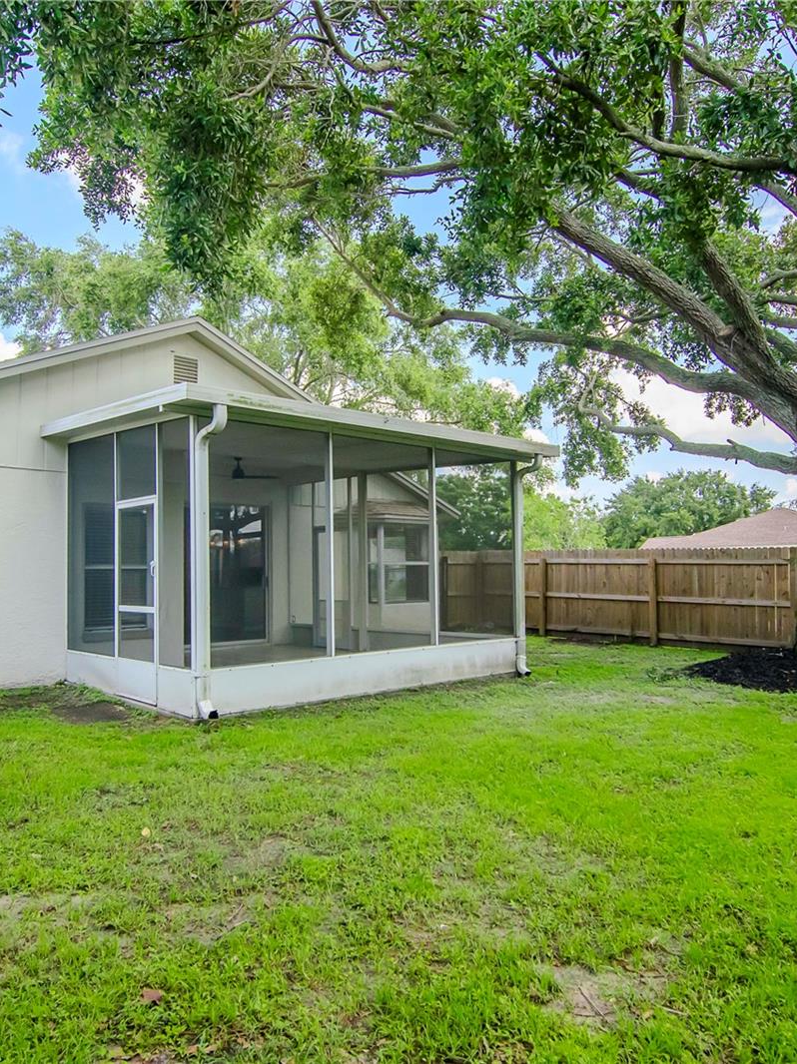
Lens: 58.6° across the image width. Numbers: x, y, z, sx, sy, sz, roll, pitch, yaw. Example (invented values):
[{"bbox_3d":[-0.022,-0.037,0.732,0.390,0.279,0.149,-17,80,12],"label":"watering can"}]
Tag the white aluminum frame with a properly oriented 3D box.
[{"bbox_3d":[-1.213,0.396,9.083,4.658,2.850,3.201,2,-5,-43],"label":"white aluminum frame"}]

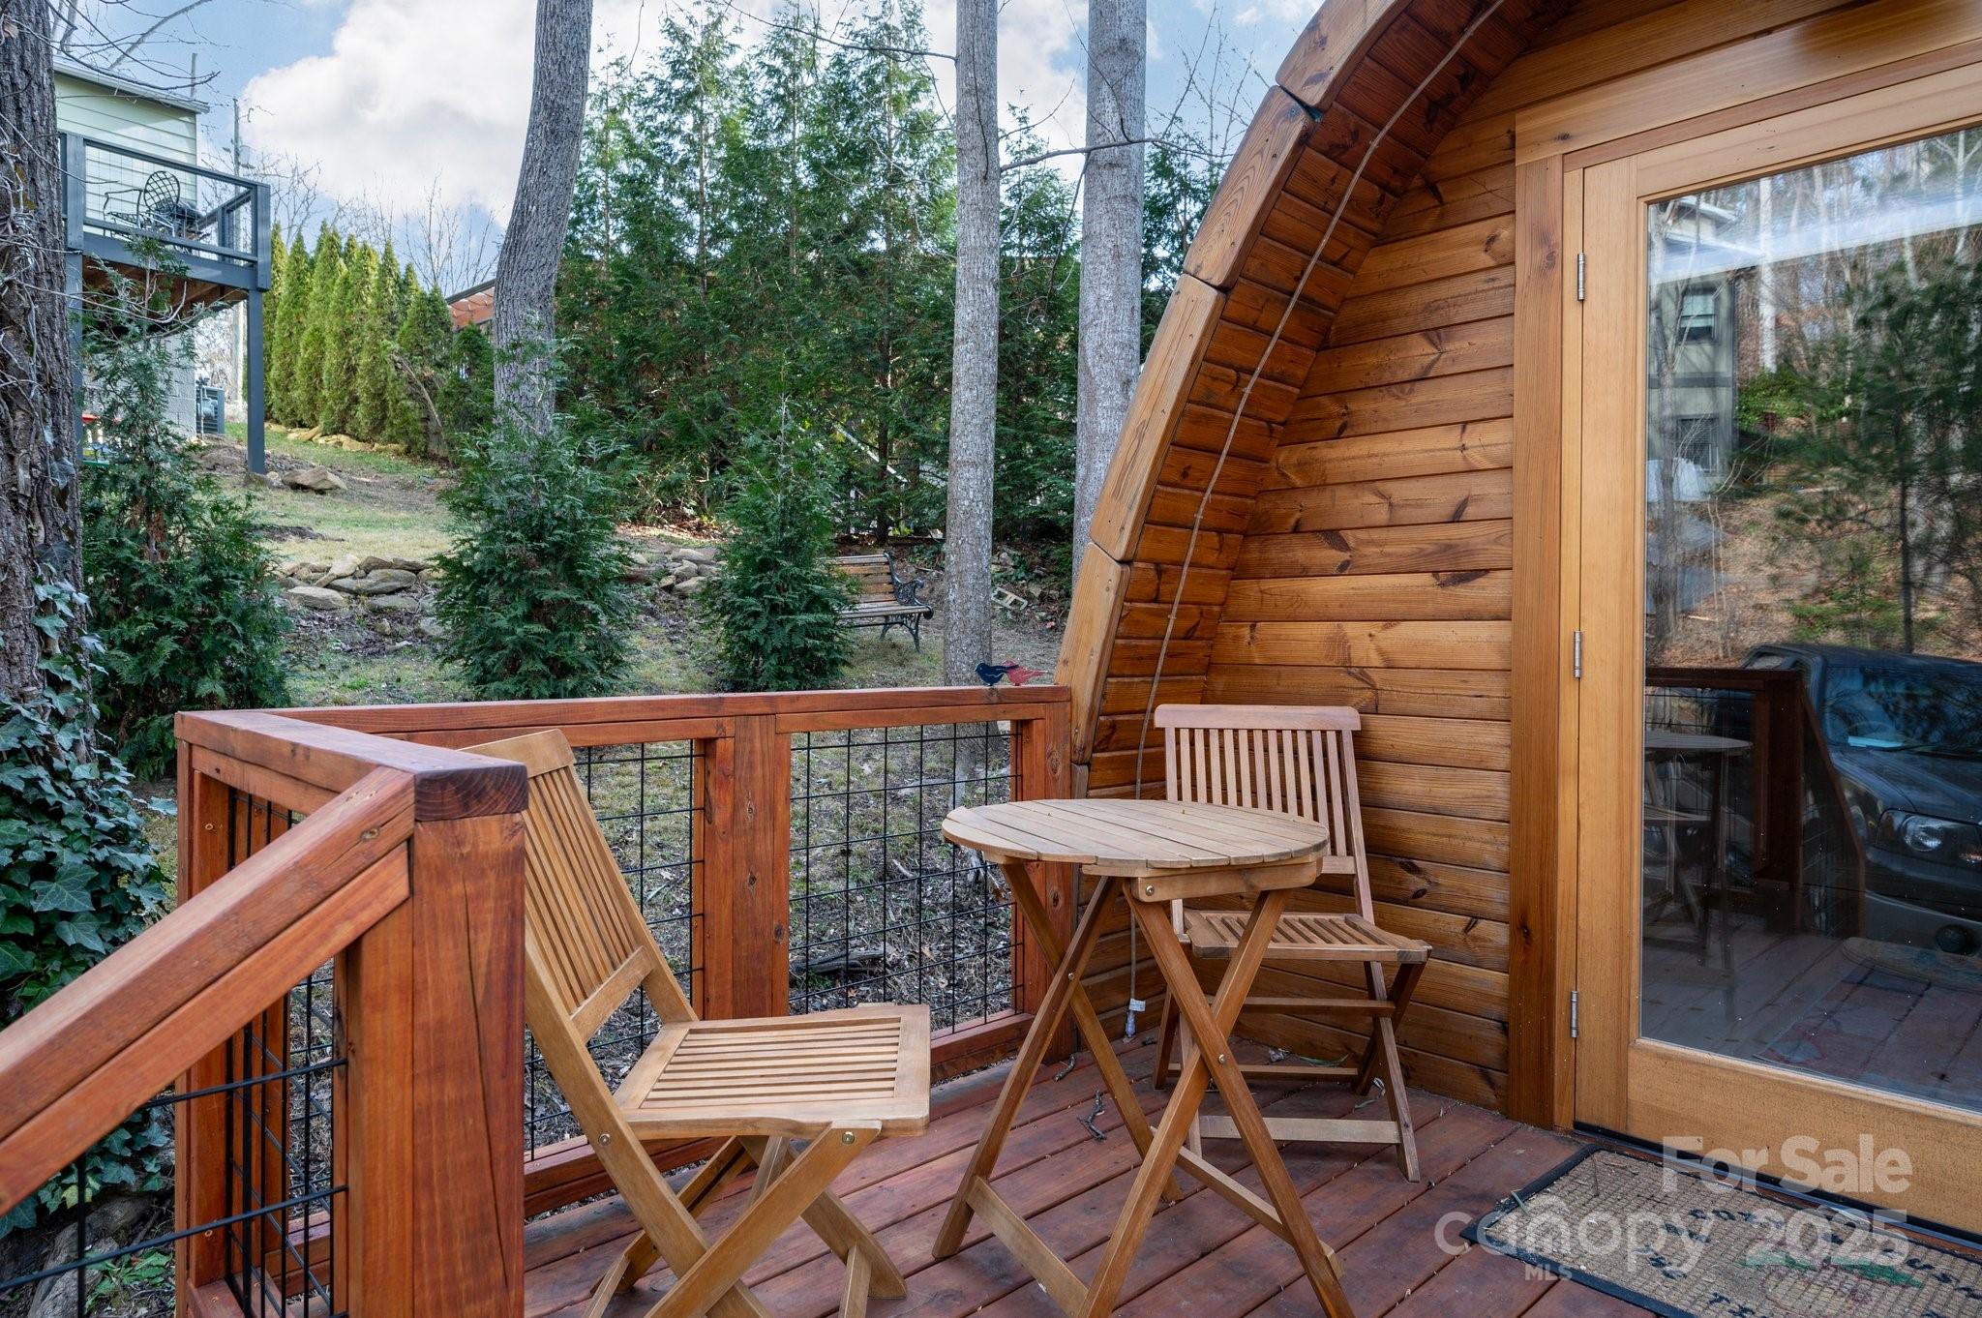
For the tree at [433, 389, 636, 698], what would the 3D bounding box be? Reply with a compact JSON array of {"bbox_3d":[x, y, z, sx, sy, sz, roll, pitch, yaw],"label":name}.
[{"bbox_3d":[-2.657,-0.631,6.400,1.100,1.803,1.100,0,1,0],"label":"tree"}]

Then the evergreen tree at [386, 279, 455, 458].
[{"bbox_3d":[-8.441,-4.315,16.300,0.920,2.571,0.920,0,1,0],"label":"evergreen tree"}]

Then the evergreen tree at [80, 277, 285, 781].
[{"bbox_3d":[-3.786,-0.625,5.100,1.000,2.356,1.000,0,1,0],"label":"evergreen tree"}]

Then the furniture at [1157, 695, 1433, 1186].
[{"bbox_3d":[0.616,0.554,2.354,0.475,0.880,0.510,0,1,-1],"label":"furniture"}]

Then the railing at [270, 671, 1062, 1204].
[{"bbox_3d":[-0.473,0.531,2.146,1.730,0.914,0.095,0,1,-42],"label":"railing"}]

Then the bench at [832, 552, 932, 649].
[{"bbox_3d":[-1.221,-0.492,9.096,1.250,0.780,0.600,0,1,-35],"label":"bench"}]

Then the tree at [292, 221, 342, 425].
[{"bbox_3d":[-11.644,-5.726,19.000,0.900,3.532,0.900,0,1,0],"label":"tree"}]

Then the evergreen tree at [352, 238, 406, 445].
[{"bbox_3d":[-9.672,-5.023,17.400,0.880,3.234,0.880,0,1,0],"label":"evergreen tree"}]

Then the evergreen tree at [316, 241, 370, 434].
[{"bbox_3d":[-10.719,-5.305,18.200,0.880,3.229,0.880,0,1,0],"label":"evergreen tree"}]

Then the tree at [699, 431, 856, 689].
[{"bbox_3d":[-1.432,-0.651,7.400,1.000,1.824,1.000,0,1,0],"label":"tree"}]

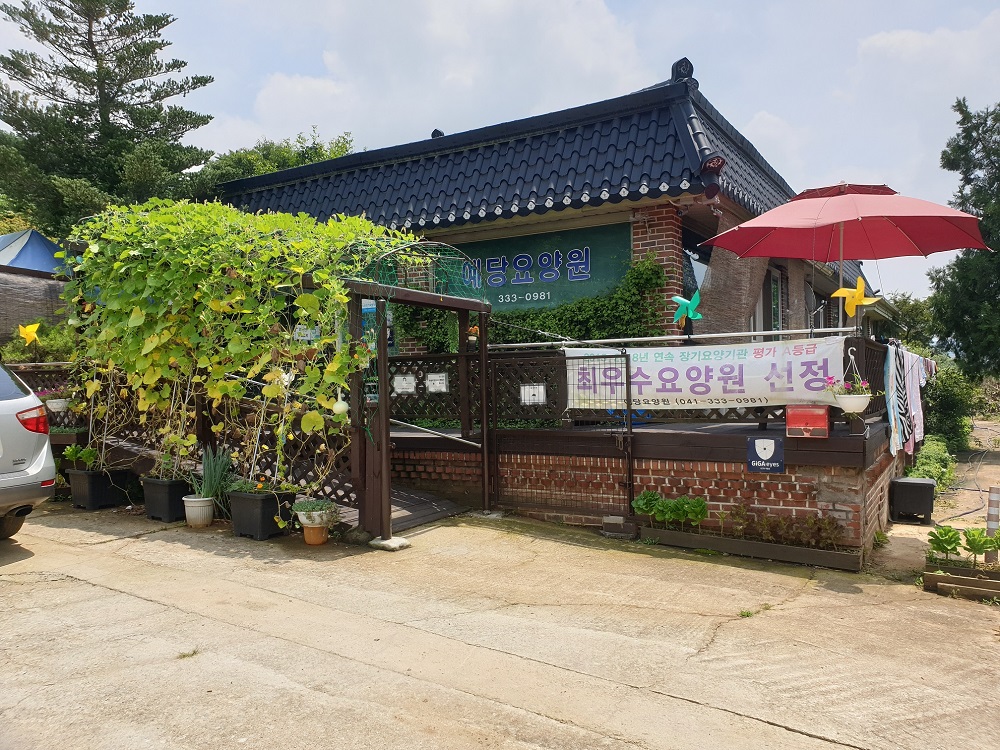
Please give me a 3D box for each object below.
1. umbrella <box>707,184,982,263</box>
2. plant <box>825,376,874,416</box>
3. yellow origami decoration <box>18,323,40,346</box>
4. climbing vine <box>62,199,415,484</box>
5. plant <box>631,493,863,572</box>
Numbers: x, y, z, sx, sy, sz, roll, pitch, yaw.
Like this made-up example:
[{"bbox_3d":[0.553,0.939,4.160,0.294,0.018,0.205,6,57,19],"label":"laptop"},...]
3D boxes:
[{"bbox_3d":[2.995,-1.394,6.595,2.405,0.520,2.405,3,1,18],"label":"umbrella"},{"bbox_3d":[2.731,0.152,5.870,0.380,0.310,0.360,-1,0,32],"label":"plant"},{"bbox_3d":[-5.882,-0.507,9.400,0.290,0.300,0.120,-1,0,12],"label":"yellow origami decoration"},{"bbox_3d":[-2.747,-0.435,8.027,4.500,2.800,1.500,-1,0,32],"label":"climbing vine"},{"bbox_3d":[2.014,1.273,6.261,1.799,0.430,0.280,1,1,32],"label":"plant"}]

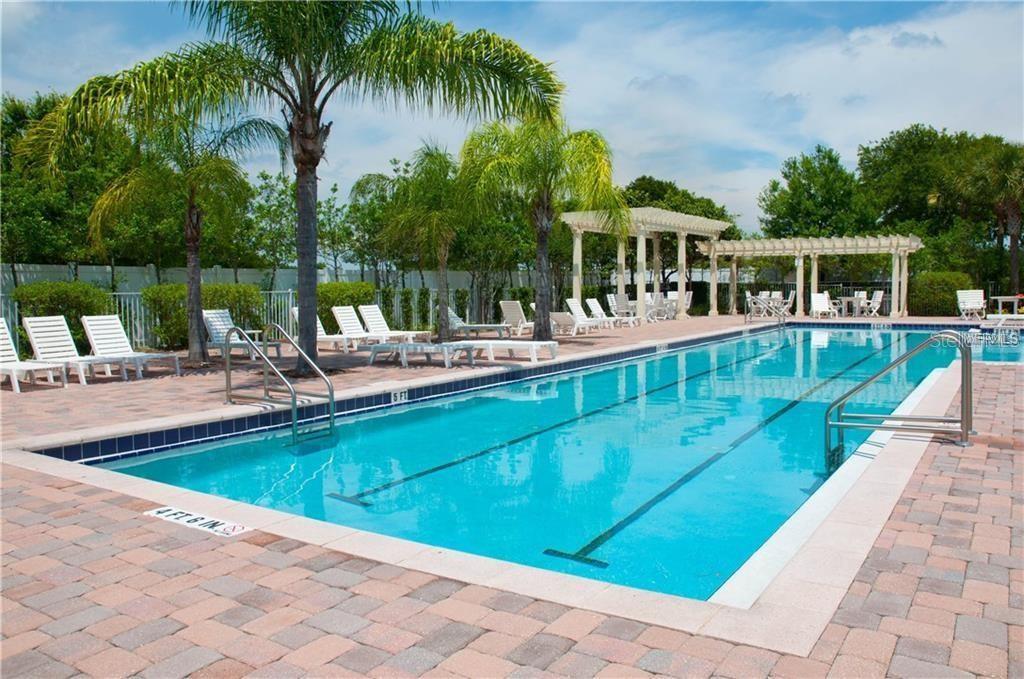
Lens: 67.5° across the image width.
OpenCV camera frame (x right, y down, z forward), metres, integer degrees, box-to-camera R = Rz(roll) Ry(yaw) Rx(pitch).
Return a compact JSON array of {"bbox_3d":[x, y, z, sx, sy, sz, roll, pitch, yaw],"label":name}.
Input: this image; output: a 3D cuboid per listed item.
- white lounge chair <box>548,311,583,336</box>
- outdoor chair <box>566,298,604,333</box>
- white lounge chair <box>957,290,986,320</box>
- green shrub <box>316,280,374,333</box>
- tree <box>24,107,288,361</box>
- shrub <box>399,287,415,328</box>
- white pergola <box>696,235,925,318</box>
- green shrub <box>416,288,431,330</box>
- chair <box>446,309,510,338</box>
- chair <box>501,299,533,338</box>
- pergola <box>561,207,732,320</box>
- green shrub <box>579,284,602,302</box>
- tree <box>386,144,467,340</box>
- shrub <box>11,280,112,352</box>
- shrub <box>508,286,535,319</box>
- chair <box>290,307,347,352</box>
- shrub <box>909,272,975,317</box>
[{"bbox_3d":[1.615,-0.466,21.910,0.680,0.640,1.800,0,4,25],"label":"white lounge chair"},{"bbox_3d":[2.181,-0.675,21.300,1.500,0.850,0.650,2,5,35],"label":"outdoor chair"},{"bbox_3d":[14.519,-1.073,24.200,0.720,0.950,0.750,0,4,10],"label":"white lounge chair"},{"bbox_3d":[-5.023,-0.836,21.852,1.150,1.500,2.000,2,4,33],"label":"green shrub"},{"bbox_3d":[-6.258,-1.985,14.246,4.300,4.800,4.300,2,4,33],"label":"tree"},{"bbox_3d":[-3.907,-1.164,28.346,0.480,1.470,0.480,1,4,33],"label":"shrub"},{"bbox_3d":[12.323,-2.514,31.941,8.209,3.118,3.482,1,4,33],"label":"white pergola"},{"bbox_3d":[-2.913,-1.008,25.257,0.460,1.350,0.460,-1,4,0],"label":"green shrub"},{"bbox_3d":[-0.919,-0.498,21.662,1.950,0.830,0.650,1,4,27],"label":"chair"},{"bbox_3d":[0.356,-0.624,21.735,0.660,0.950,1.700,1,4,31],"label":"chair"},{"bbox_3d":[5.503,-2.712,30.170,3.517,3.984,8.449,1,4,33],"label":"pergola"},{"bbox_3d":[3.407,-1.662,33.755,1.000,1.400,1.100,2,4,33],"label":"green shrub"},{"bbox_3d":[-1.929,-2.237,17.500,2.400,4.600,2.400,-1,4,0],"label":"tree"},{"bbox_3d":[-10.350,-0.500,17.652,1.300,1.674,1.530,1,4,33],"label":"shrub"},{"bbox_3d":[0.377,-1.357,28.900,0.850,1.220,0.900,2,5,35],"label":"shrub"},{"bbox_3d":[-3.900,-0.225,16.474,1.700,0.940,0.660,2,4,33],"label":"chair"},{"bbox_3d":[17.426,-1.855,31.144,2.300,1.750,1.600,2,4,33],"label":"shrub"}]

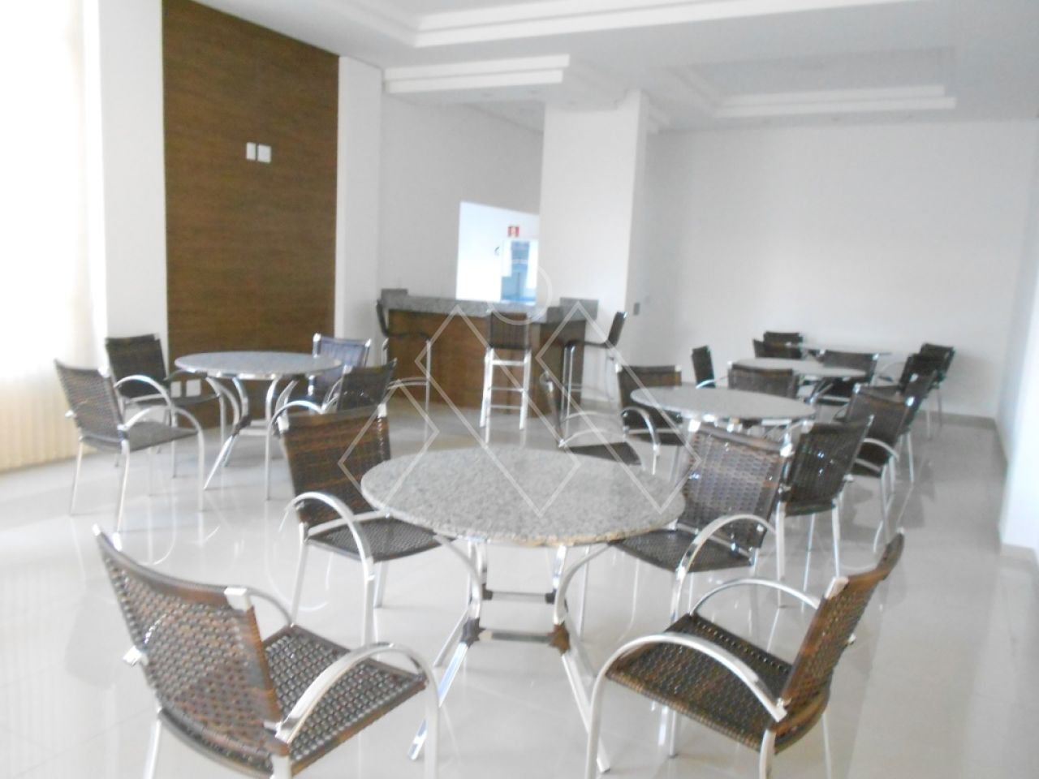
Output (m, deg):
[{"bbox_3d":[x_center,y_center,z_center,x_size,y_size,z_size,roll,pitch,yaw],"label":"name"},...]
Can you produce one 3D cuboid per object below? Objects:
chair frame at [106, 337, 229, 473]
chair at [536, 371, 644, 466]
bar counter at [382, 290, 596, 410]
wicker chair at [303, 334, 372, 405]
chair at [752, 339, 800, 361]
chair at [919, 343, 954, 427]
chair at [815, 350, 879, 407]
[{"bbox_3d":[-2.366,0.080,5.240,0.570,0.860,0.530,6,9,17],"label":"chair frame"},{"bbox_3d":[0.394,0.359,4.323,0.554,0.851,0.544,3,9,0],"label":"chair"},{"bbox_3d":[-0.334,-0.413,8.193,1.833,1.098,1.078,7,10,26],"label":"bar counter"},{"bbox_3d":[-1.451,0.051,5.719,0.512,0.852,0.581,6,9,21],"label":"wicker chair"},{"bbox_3d":[2.610,-0.041,7.701,0.570,0.860,0.530,-5,12,-43],"label":"chair"},{"bbox_3d":[4.170,-0.052,8.303,0.570,0.860,0.530,1,9,-12],"label":"chair"},{"bbox_3d":[2.809,0.105,6.829,0.512,0.852,0.581,7,10,24],"label":"chair"}]

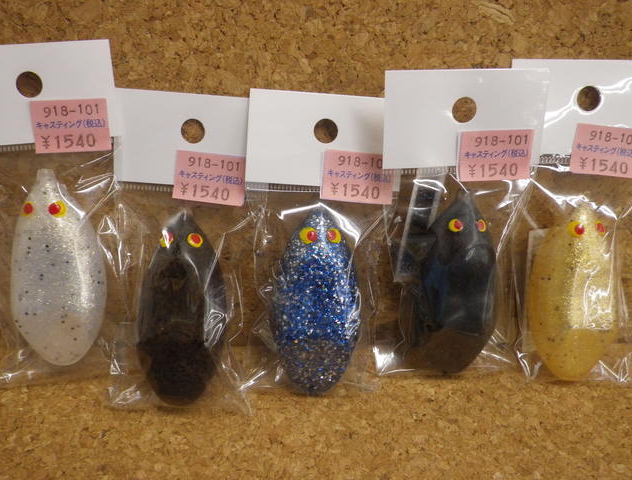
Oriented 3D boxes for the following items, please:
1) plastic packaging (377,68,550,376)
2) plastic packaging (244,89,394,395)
[{"bbox_3d":[0.046,-0.004,0.205,0.051,0.100,0.022,1,12,0],"label":"plastic packaging"},{"bbox_3d":[0.001,0.003,0.204,0.051,0.099,0.022,3,9,-1],"label":"plastic packaging"}]

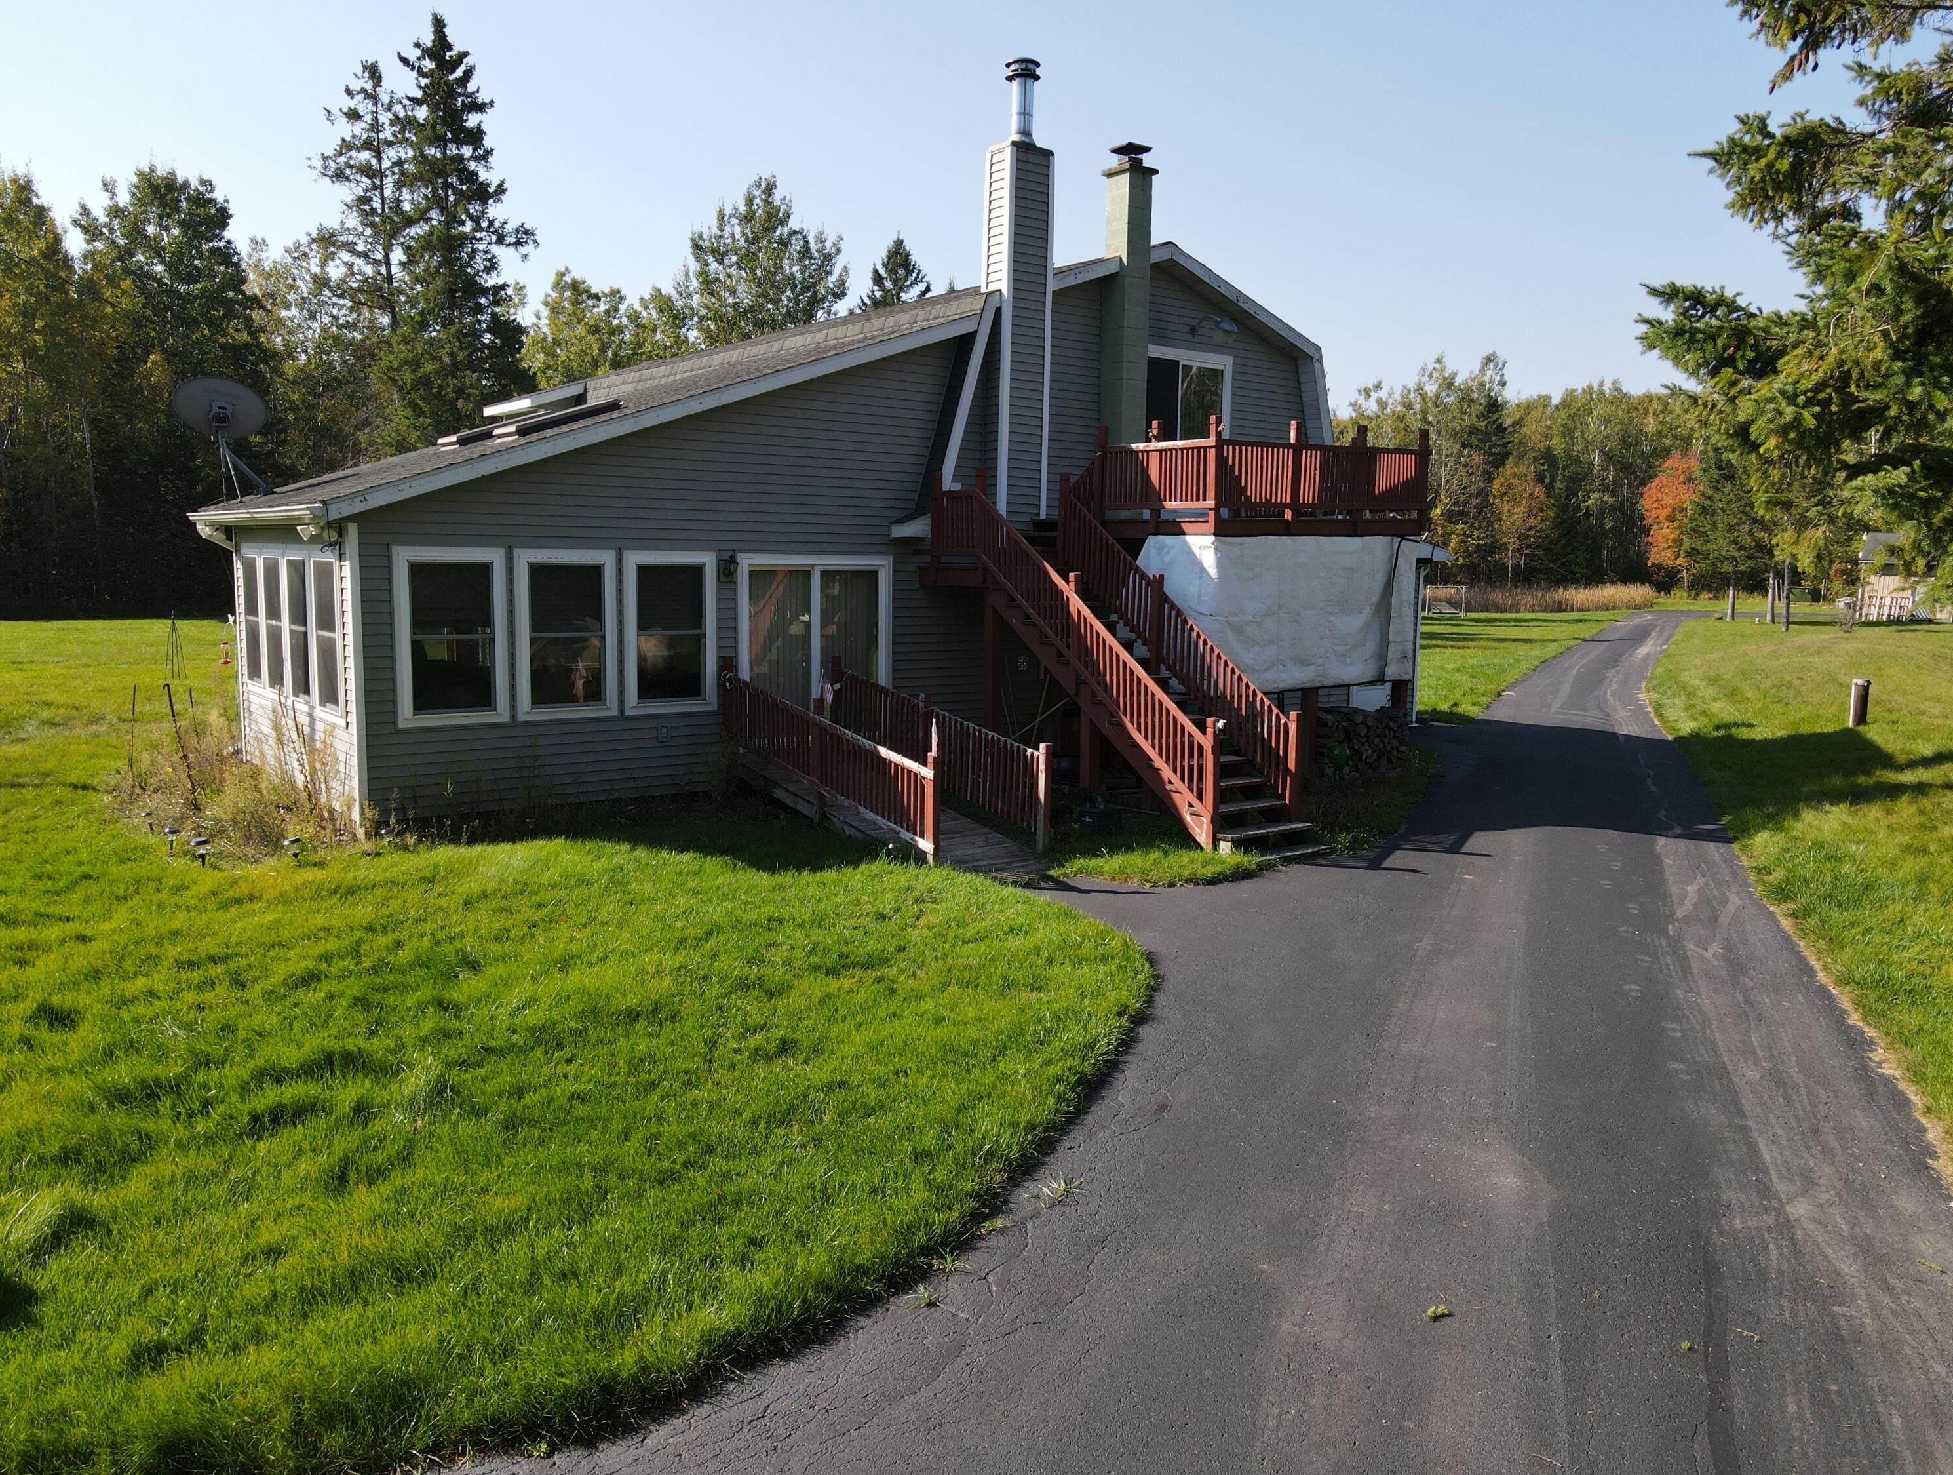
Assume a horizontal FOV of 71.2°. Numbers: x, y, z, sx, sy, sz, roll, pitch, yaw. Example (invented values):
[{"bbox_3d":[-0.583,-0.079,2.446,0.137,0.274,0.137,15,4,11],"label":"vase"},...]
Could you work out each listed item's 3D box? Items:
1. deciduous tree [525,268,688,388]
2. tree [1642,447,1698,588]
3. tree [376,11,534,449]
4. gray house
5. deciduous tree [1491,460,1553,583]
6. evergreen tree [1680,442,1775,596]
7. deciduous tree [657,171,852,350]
[{"bbox_3d":[-15.516,-12.328,56.916,6.600,14.021,6.600,-5,10,-39],"label":"deciduous tree"},{"bbox_3d":[50.696,-15.543,99.693,4.400,10.614,4.400,-5,10,-39],"label":"tree"},{"bbox_3d":[-18.862,-15.039,49.386,5.900,21.218,5.900,-5,10,-39],"label":"tree"},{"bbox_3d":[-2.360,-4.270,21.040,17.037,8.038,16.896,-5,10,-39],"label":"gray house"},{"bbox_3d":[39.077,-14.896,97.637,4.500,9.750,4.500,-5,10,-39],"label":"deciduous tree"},{"bbox_3d":[41.599,-11.368,75.635,5.200,9.716,5.200,-5,10,-39],"label":"evergreen tree"},{"bbox_3d":[-9.022,-13.910,56.152,7.000,17.637,7.000,-5,10,-39],"label":"deciduous tree"}]

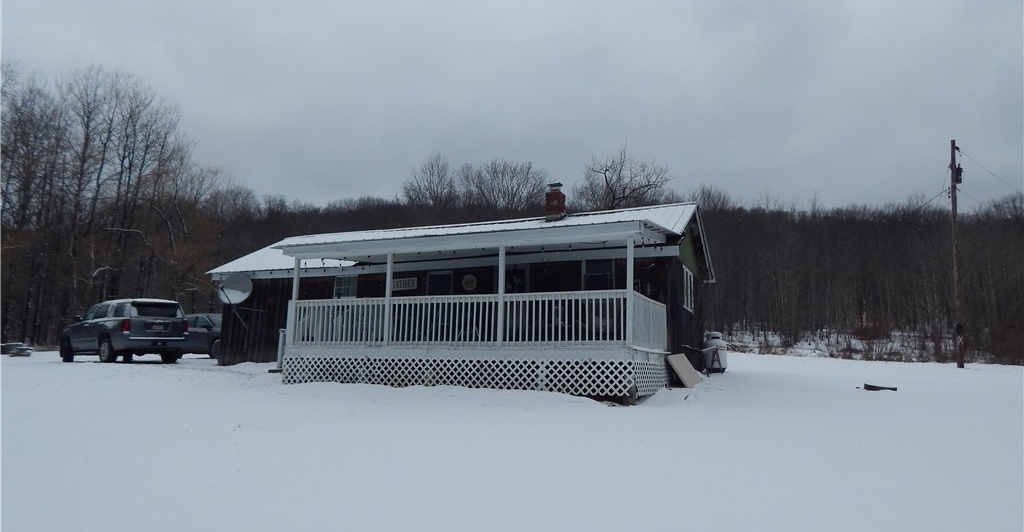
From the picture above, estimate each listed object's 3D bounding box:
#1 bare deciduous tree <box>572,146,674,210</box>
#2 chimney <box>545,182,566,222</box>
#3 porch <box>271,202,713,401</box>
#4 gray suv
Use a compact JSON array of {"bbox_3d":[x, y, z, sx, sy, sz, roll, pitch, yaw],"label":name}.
[{"bbox_3d":[6.220,-1.089,37.146,6.200,11.300,6.000,-3,-9,23],"label":"bare deciduous tree"},{"bbox_3d":[1.245,-1.765,19.185,0.454,1.143,0.416,-3,-9,23],"label":"chimney"},{"bbox_3d":[-0.928,1.028,15.450,8.458,3.497,3.544,-3,-9,23],"label":"porch"},{"bbox_3d":[-12.480,2.111,21.611,5.180,1.890,2.050,-6,-11,37],"label":"gray suv"}]

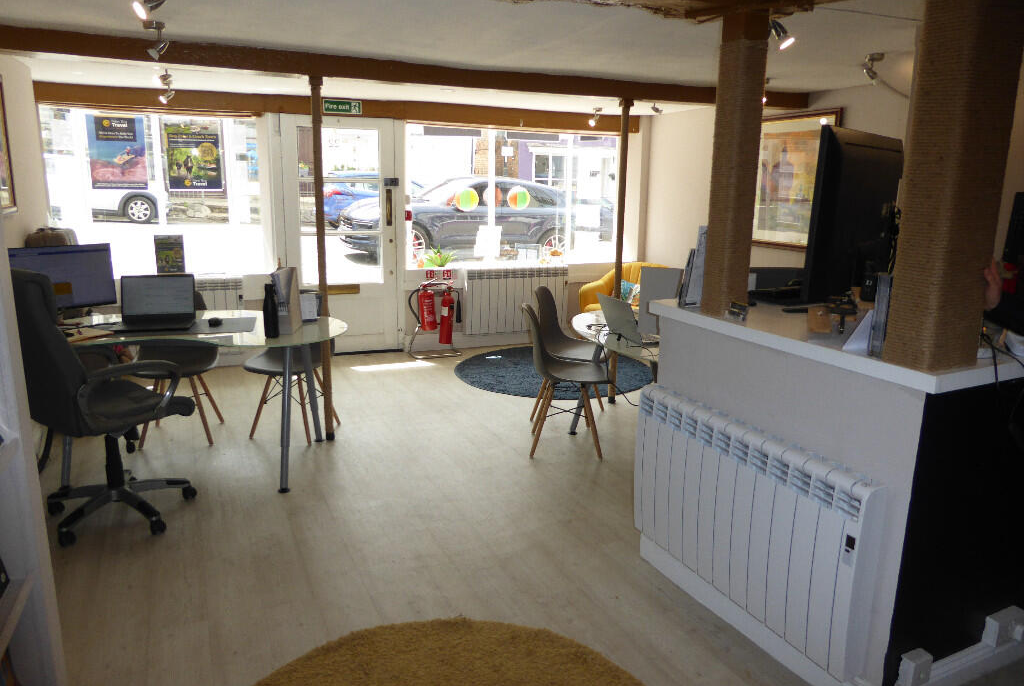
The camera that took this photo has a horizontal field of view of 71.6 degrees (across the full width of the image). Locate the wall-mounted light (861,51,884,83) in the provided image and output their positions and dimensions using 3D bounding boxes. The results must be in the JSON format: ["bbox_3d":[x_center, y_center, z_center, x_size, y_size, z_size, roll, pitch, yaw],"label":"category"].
[{"bbox_3d":[1.953,-1.482,3.820,0.110,0.160,0.110,-3,13,-18],"label":"wall-mounted light"}]

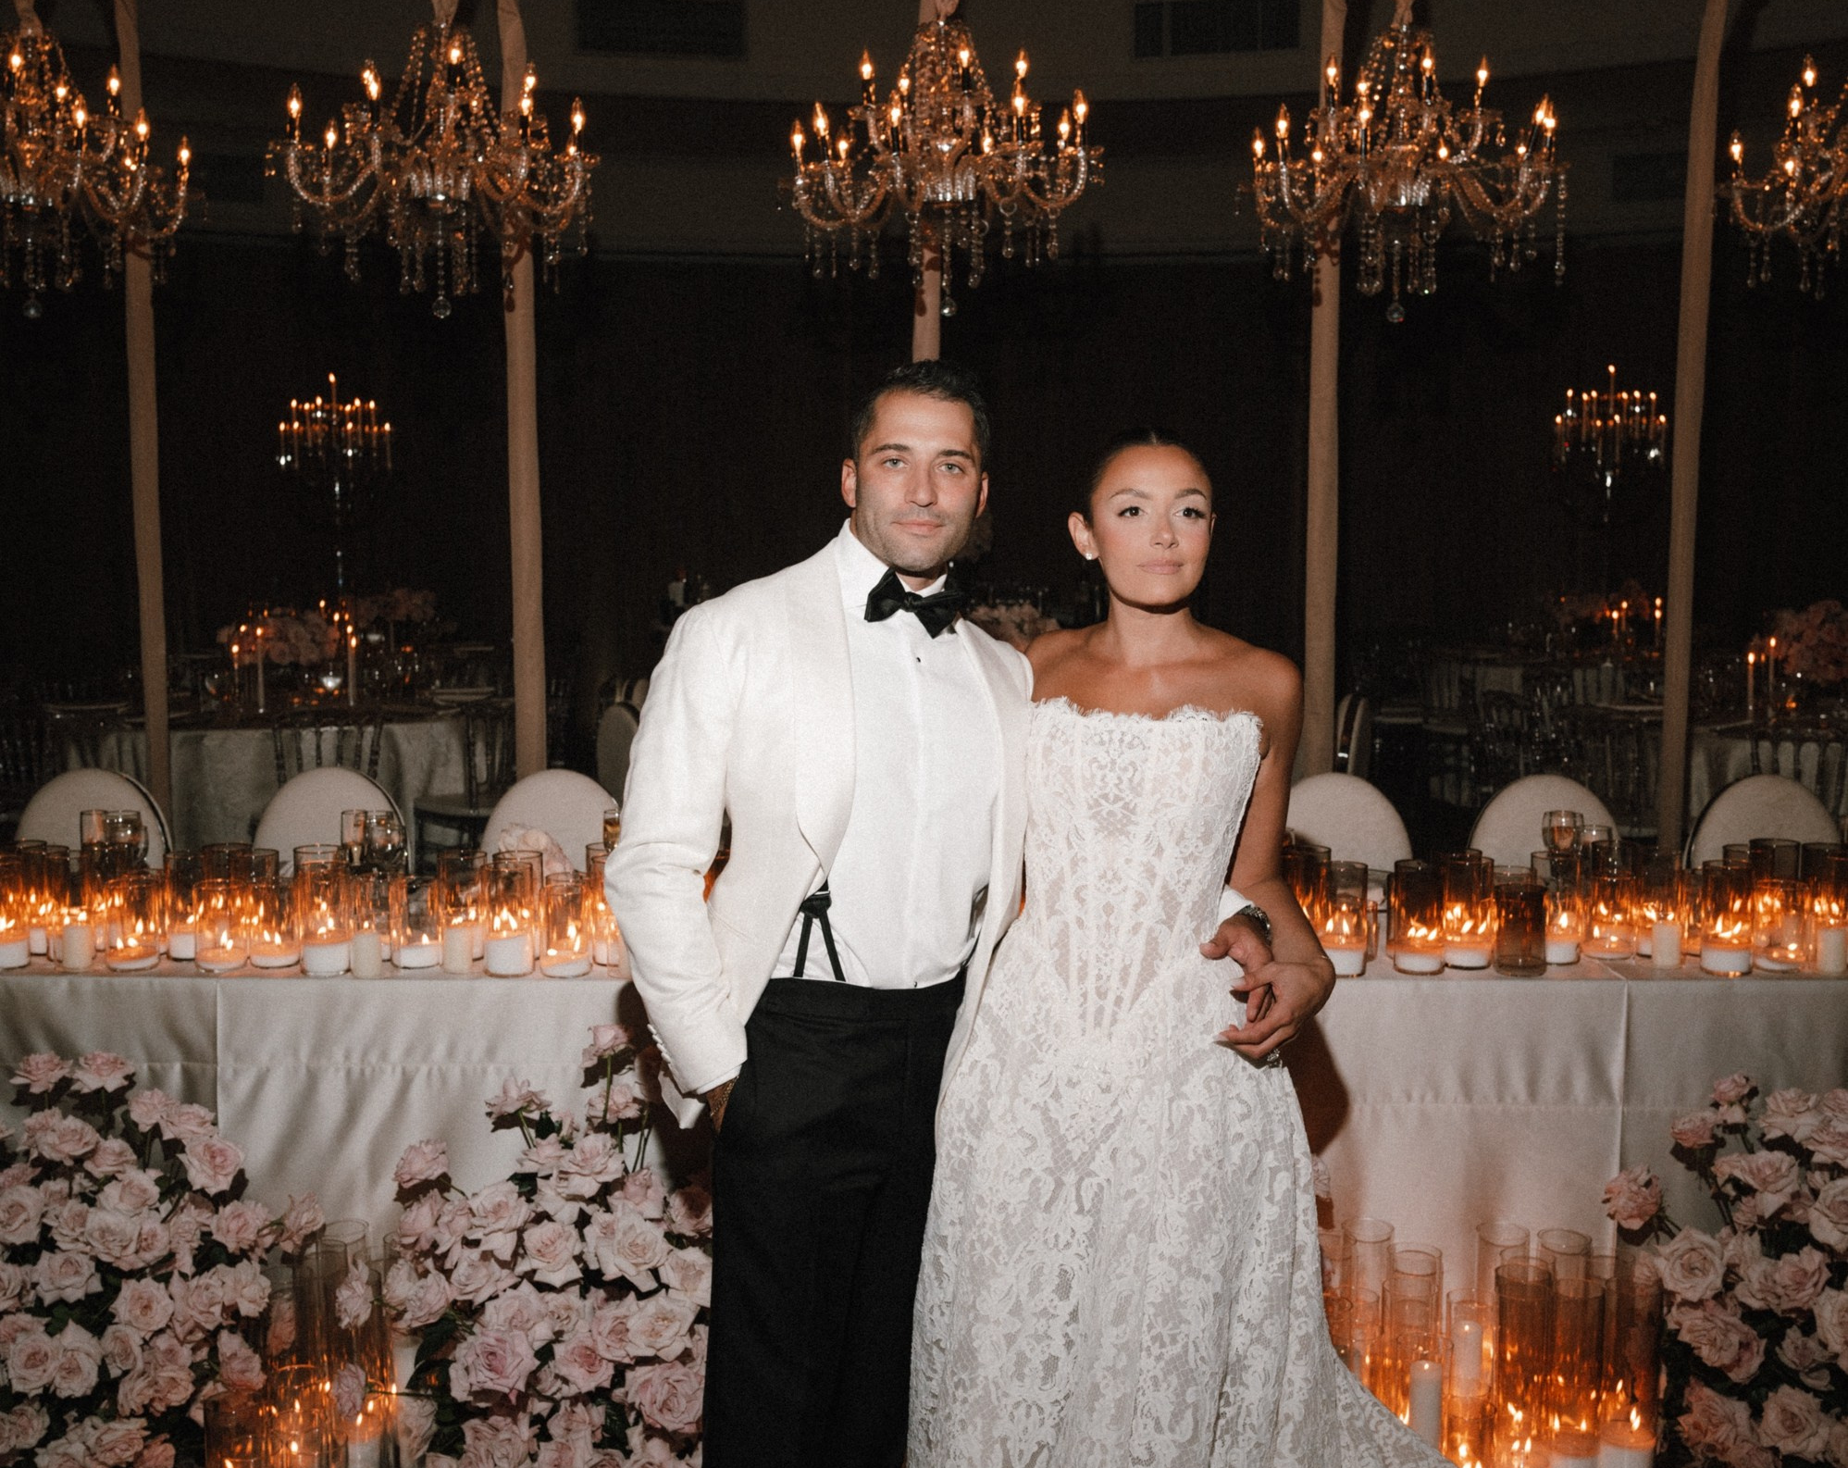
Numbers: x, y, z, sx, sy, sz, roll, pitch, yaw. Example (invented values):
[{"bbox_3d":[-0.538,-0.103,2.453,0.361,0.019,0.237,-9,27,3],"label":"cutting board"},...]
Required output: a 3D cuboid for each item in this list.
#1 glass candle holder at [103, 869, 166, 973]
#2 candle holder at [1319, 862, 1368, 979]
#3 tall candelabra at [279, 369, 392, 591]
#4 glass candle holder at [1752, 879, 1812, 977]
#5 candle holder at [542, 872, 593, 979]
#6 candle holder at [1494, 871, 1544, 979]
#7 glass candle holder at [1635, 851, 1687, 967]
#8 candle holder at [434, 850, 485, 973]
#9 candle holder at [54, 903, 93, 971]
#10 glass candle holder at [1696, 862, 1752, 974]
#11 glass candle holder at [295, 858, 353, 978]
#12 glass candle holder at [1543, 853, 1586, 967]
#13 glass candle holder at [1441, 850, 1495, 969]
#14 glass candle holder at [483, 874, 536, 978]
[{"bbox_3d":[-1.461,0.348,3.996,0.093,0.169,0.093,0,9,0],"label":"glass candle holder"},{"bbox_3d":[0.795,0.351,4.089,0.091,0.207,0.091,0,7,0],"label":"candle holder"},{"bbox_3d":[-3.176,-1.188,11.541,0.610,1.445,0.610,0,7,0],"label":"tall candelabra"},{"bbox_3d":[1.586,0.354,3.997,0.093,0.157,0.093,0,9,0],"label":"glass candle holder"},{"bbox_3d":[-0.675,0.363,4.093,0.093,0.181,0.093,0,7,0],"label":"candle holder"},{"bbox_3d":[1.111,0.352,4.024,0.085,0.184,0.085,0,8,0],"label":"candle holder"},{"bbox_3d":[1.388,0.335,4.075,0.084,0.204,0.084,0,8,0],"label":"glass candle holder"},{"bbox_3d":[-0.884,0.343,4.123,0.091,0.214,0.091,0,7,0],"label":"candle holder"},{"bbox_3d":[-1.575,0.379,4.005,0.071,0.104,0.071,0,9,0],"label":"candle holder"},{"bbox_3d":[1.498,0.343,4.027,0.084,0.200,0.084,0,8,0],"label":"glass candle holder"},{"bbox_3d":[-1.133,0.350,4.090,0.092,0.209,0.092,0,7,0],"label":"glass candle holder"},{"bbox_3d":[1.188,0.329,4.037,0.087,0.193,0.087,0,9,0],"label":"glass candle holder"},{"bbox_3d":[1.030,0.335,4.088,0.089,0.201,0.089,0,8,0],"label":"glass candle holder"},{"bbox_3d":[-0.785,0.357,4.092,0.093,0.194,0.093,0,7,0],"label":"glass candle holder"}]

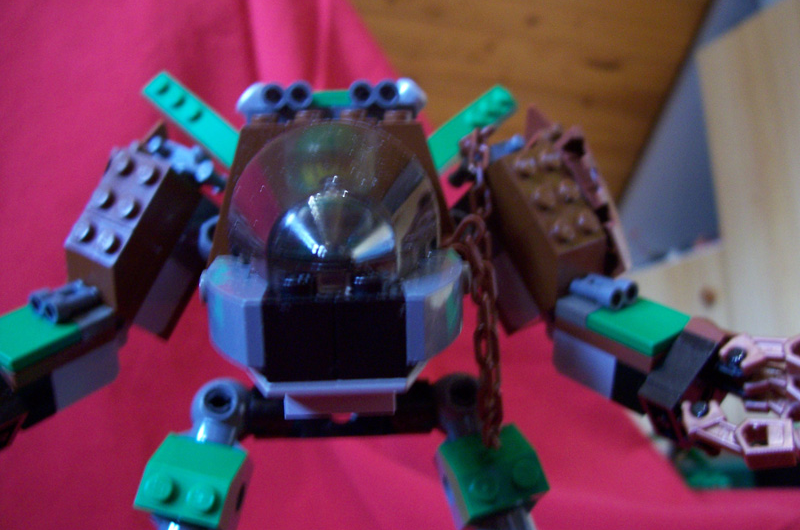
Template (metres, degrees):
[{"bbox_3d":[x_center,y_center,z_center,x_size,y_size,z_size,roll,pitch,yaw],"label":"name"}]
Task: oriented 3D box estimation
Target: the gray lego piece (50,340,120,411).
[{"bbox_3d":[-0.073,0.021,0.169,0.016,0.011,0.016,17,28,26],"label":"gray lego piece"}]

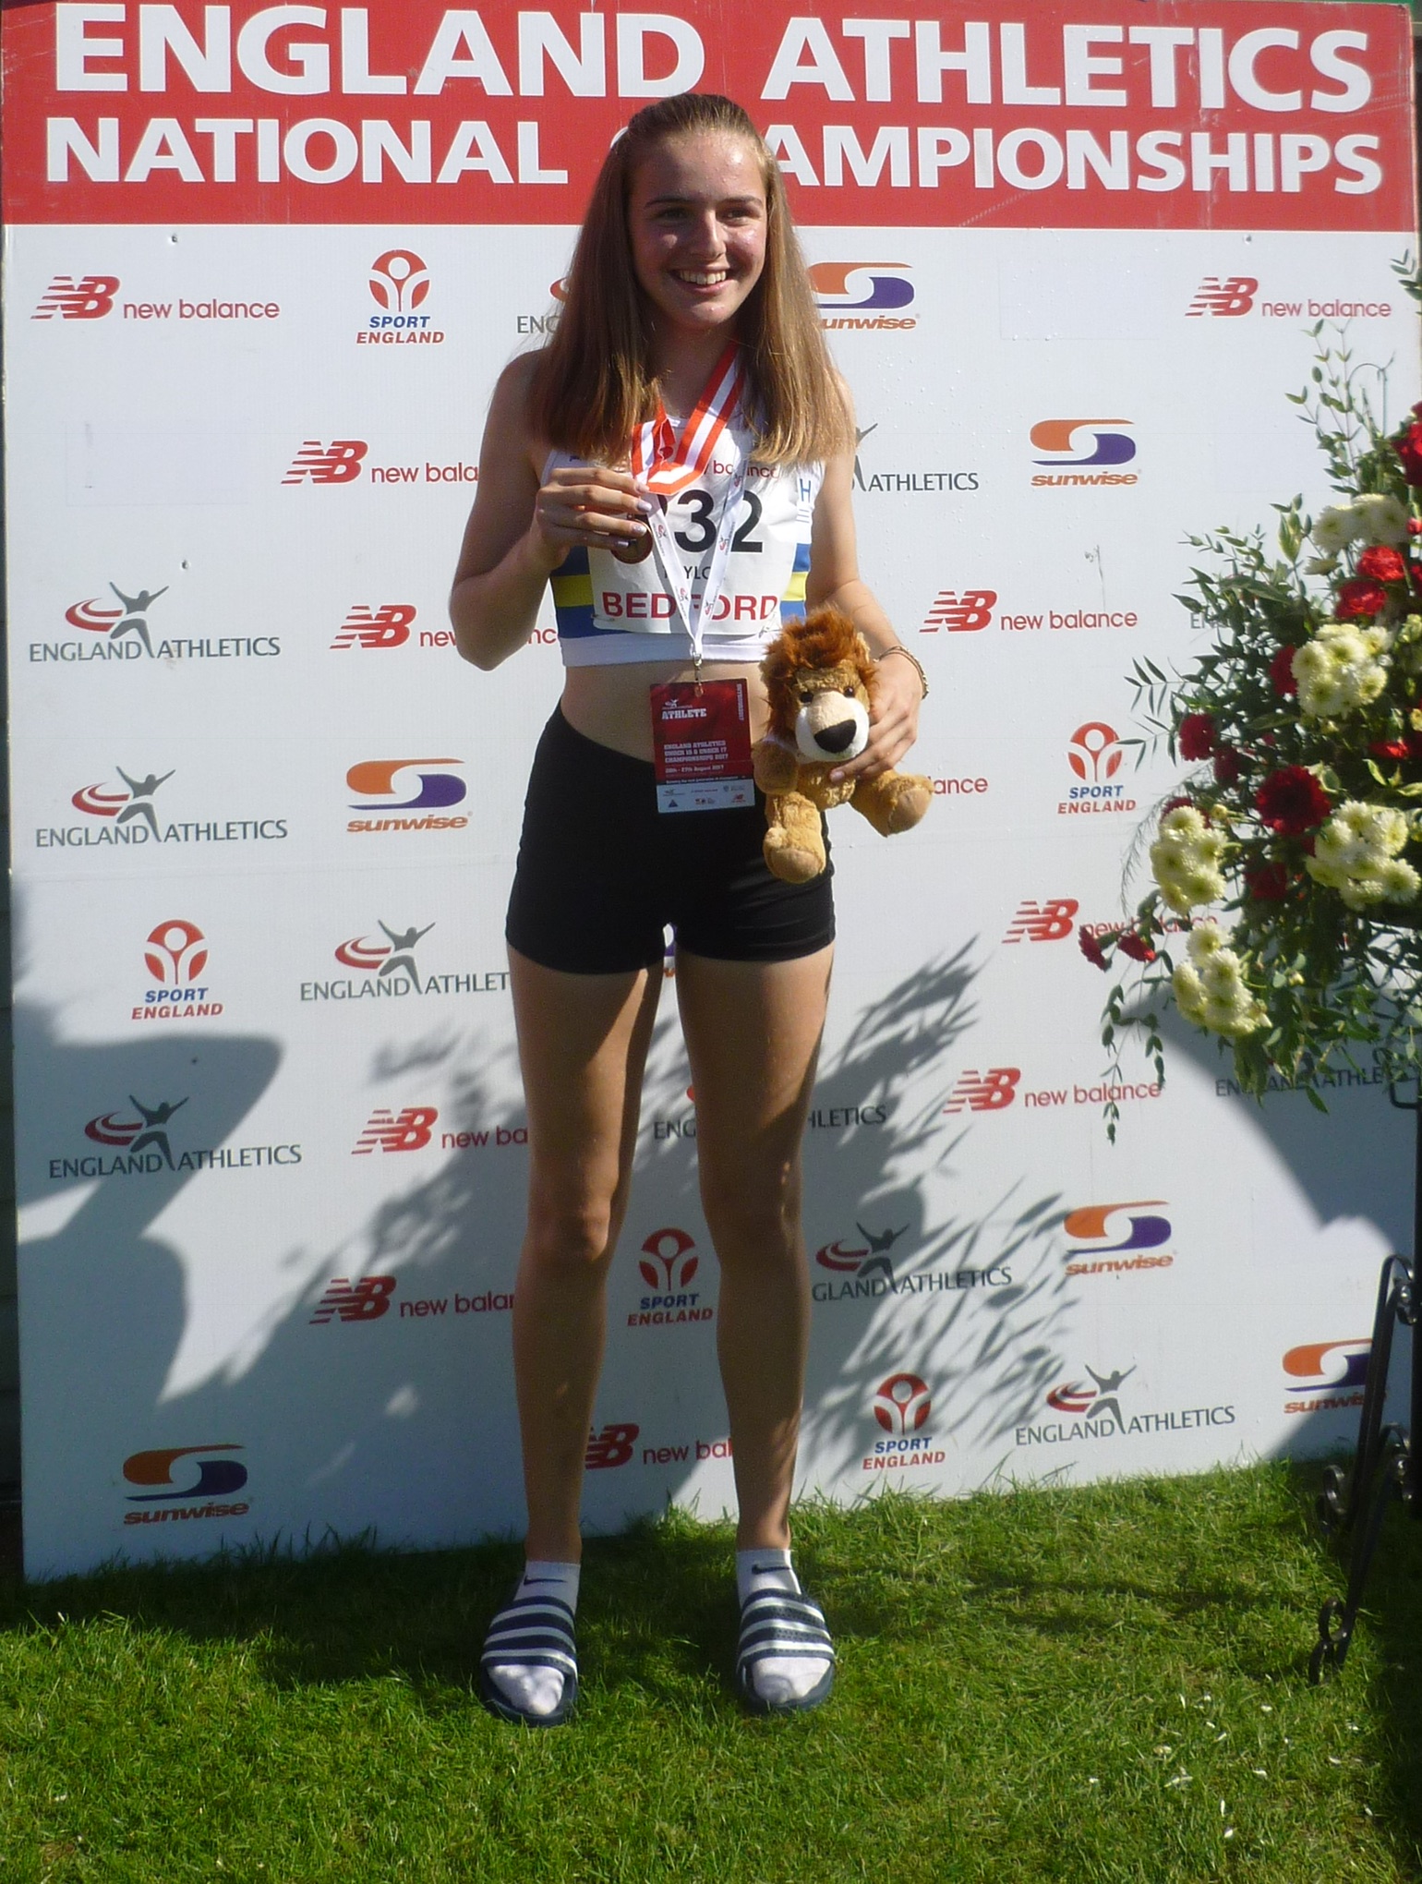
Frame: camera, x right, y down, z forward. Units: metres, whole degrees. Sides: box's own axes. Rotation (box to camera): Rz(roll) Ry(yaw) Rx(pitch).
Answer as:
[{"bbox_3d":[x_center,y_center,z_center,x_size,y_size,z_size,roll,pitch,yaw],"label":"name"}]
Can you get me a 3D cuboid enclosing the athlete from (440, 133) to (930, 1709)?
[{"bbox_3d":[-0.023,-0.055,1.650,0.490,1.670,0.330,-2,3,-2],"label":"athlete"}]

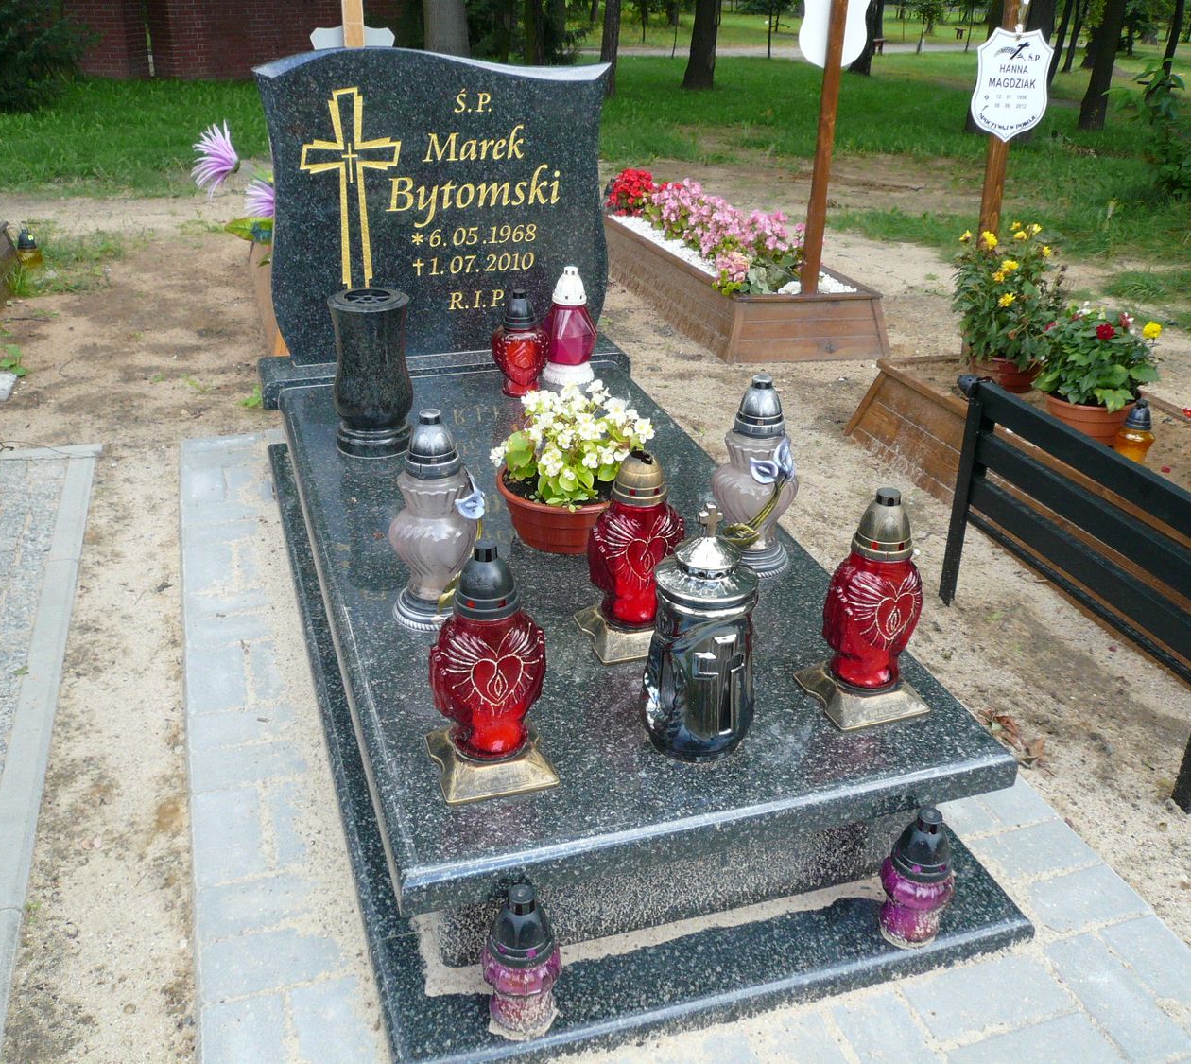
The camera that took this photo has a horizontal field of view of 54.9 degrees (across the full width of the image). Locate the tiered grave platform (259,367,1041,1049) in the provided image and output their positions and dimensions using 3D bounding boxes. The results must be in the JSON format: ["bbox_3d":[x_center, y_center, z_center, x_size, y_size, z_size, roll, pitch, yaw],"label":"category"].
[{"bbox_3d":[-0.102,0.066,2.148,0.860,0.280,1.880,-7,28,-17],"label":"tiered grave platform"}]

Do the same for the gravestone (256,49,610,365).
[{"bbox_3d":[-0.345,-0.744,2.644,0.800,0.678,0.075,-7,28,-17],"label":"gravestone"}]

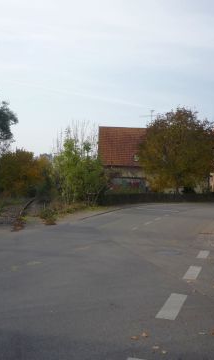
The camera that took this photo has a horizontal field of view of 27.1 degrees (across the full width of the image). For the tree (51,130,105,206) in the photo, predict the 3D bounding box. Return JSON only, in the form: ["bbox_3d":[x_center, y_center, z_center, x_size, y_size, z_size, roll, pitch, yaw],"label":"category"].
[{"bbox_3d":[-1.670,-0.820,27.000,3.200,4.700,3.000,2,0,0],"label":"tree"}]

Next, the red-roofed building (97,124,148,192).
[{"bbox_3d":[3.450,-2.000,49.500,9.300,7.400,8.300,2,0,-4],"label":"red-roofed building"}]

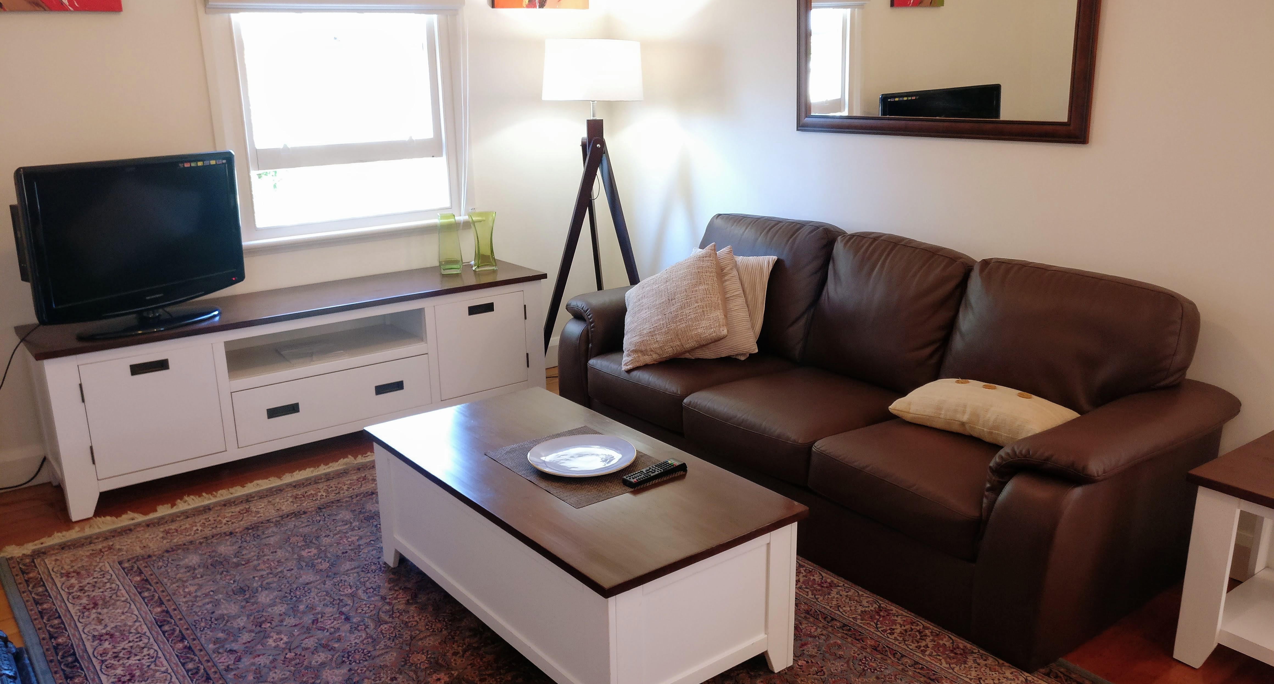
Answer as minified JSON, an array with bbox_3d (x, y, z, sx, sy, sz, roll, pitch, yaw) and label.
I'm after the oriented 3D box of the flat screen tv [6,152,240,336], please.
[{"bbox_3d":[-1.716,-0.338,3.568,0.211,0.578,0.756,10,19,33],"label":"flat screen tv"}]

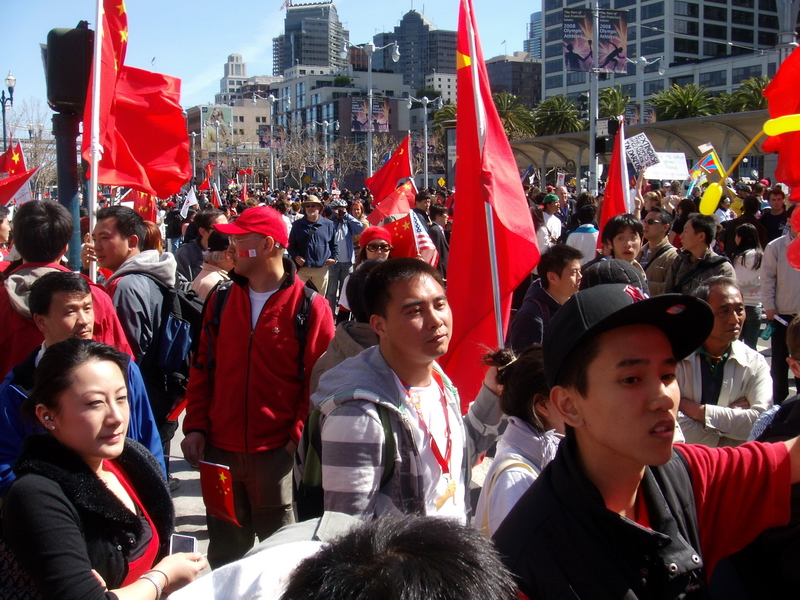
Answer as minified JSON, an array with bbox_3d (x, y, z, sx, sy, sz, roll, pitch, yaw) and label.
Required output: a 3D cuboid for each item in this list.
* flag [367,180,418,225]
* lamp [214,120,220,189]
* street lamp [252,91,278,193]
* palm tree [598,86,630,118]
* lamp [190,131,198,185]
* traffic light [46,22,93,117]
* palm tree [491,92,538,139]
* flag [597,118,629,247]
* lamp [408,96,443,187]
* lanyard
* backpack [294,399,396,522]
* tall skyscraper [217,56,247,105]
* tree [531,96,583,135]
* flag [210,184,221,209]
[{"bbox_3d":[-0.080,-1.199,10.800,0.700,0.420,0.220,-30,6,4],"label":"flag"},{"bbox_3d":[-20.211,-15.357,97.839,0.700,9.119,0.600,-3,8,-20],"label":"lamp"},{"bbox_3d":[-11.116,-13.004,76.599,3.200,9.800,0.600,-1,8,-10],"label":"street lamp"},{"bbox_3d":[19.859,-14.312,82.015,5.000,11.000,5.000,0,7,0],"label":"palm tree"},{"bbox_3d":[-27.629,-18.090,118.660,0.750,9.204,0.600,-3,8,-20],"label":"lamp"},{"bbox_3d":[-1.777,-1.258,4.750,0.280,0.480,0.450,-3,8,-19],"label":"traffic light"},{"bbox_3d":[10.577,-14.871,86.320,5.200,11.000,5.200,0,7,0],"label":"palm tree"},{"bbox_3d":[1.452,-0.782,6.000,0.250,0.930,0.180,0,7,6],"label":"flag"},{"bbox_3d":[2.198,-12.429,74.609,3.150,9.850,0.450,-3,8,-19],"label":"lamp"},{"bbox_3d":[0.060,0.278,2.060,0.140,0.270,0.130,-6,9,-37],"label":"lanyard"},{"bbox_3d":[-0.139,0.437,2.200,0.210,0.400,0.290,5,9,37],"label":"backpack"},{"bbox_3d":[-103.649,-113.036,558.752,24.000,84.000,24.000,-4,8,-28],"label":"tall skyscraper"},{"bbox_3d":[16.135,-15.363,90.106,5.000,11.000,5.000,0,7,0],"label":"tree"},{"bbox_3d":[-4.190,-2.357,20.000,0.240,0.550,0.160,-2,8,-17],"label":"flag"}]

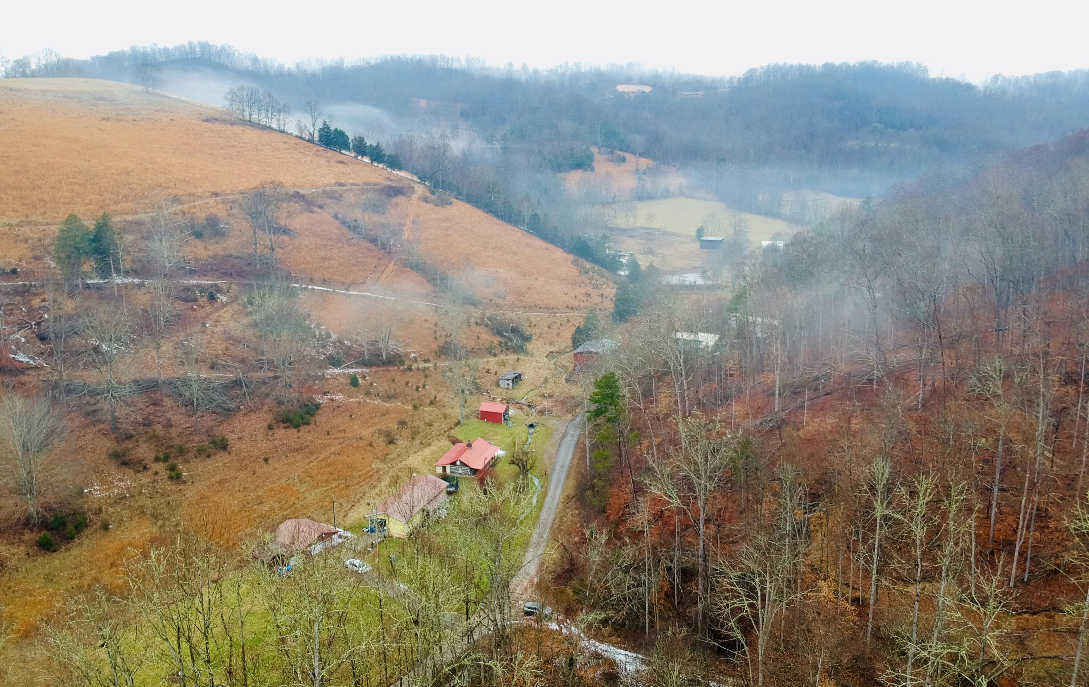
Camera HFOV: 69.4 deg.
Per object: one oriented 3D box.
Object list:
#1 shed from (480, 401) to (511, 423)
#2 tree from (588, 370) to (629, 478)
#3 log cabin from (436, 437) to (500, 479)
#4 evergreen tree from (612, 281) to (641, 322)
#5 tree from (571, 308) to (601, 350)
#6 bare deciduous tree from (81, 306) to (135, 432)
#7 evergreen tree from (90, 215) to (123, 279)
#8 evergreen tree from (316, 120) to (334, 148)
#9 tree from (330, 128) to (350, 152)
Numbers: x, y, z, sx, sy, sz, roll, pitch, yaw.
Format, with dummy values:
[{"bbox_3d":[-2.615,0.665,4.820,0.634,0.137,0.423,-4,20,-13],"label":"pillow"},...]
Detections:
[{"bbox_3d":[-13.090,18.020,204.900,6.800,3.900,4.300,6,16,21],"label":"shed"},{"bbox_3d":[12.810,16.550,160.000,8.140,22.850,8.140,0,15,0],"label":"tree"},{"bbox_3d":[-17.400,25.740,180.700,10.800,4.900,13.200,4,16,14],"label":"log cabin"},{"bbox_3d":[31.670,-15.950,305.000,11.550,16.170,11.550,0,15,0],"label":"evergreen tree"},{"bbox_3d":[13.780,-4.440,260.000,9.840,15.360,9.840,0,15,0],"label":"tree"},{"bbox_3d":[-85.070,5.390,153.000,10.430,25.420,10.430,0,15,0],"label":"bare deciduous tree"},{"bbox_3d":[-123.800,-27.520,222.000,9.130,18.530,9.130,0,15,0],"label":"evergreen tree"},{"bbox_3d":[-105.850,-101.300,380.000,8.220,12.710,8.220,0,15,0],"label":"evergreen tree"},{"bbox_3d":[-97.360,-97.540,375.000,9.330,10.990,9.330,0,15,0],"label":"tree"}]

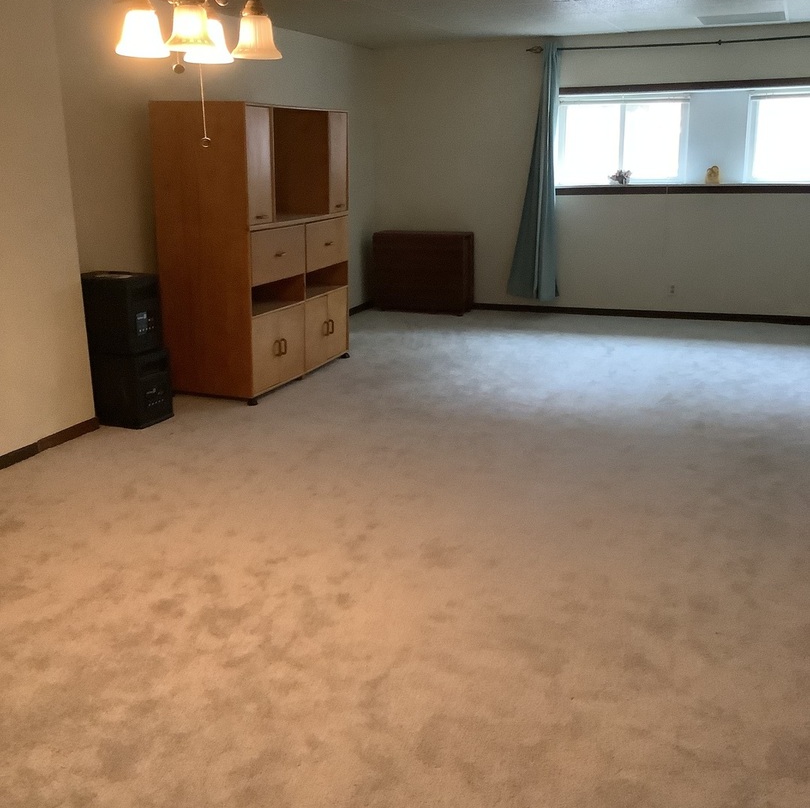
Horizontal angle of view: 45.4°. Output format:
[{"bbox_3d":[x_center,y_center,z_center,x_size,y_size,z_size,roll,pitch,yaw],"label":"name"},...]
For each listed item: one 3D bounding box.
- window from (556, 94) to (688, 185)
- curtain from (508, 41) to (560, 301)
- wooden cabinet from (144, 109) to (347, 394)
[{"bbox_3d":[1.846,-2.237,8.258,1.110,0.712,0.090,4,15,21],"label":"window"},{"bbox_3d":[1.100,-1.943,8.277,0.459,2.144,0.140,4,15,21],"label":"curtain"},{"bbox_3d":[-0.907,-0.999,6.118,0.593,1.677,1.434,4,15,19],"label":"wooden cabinet"}]

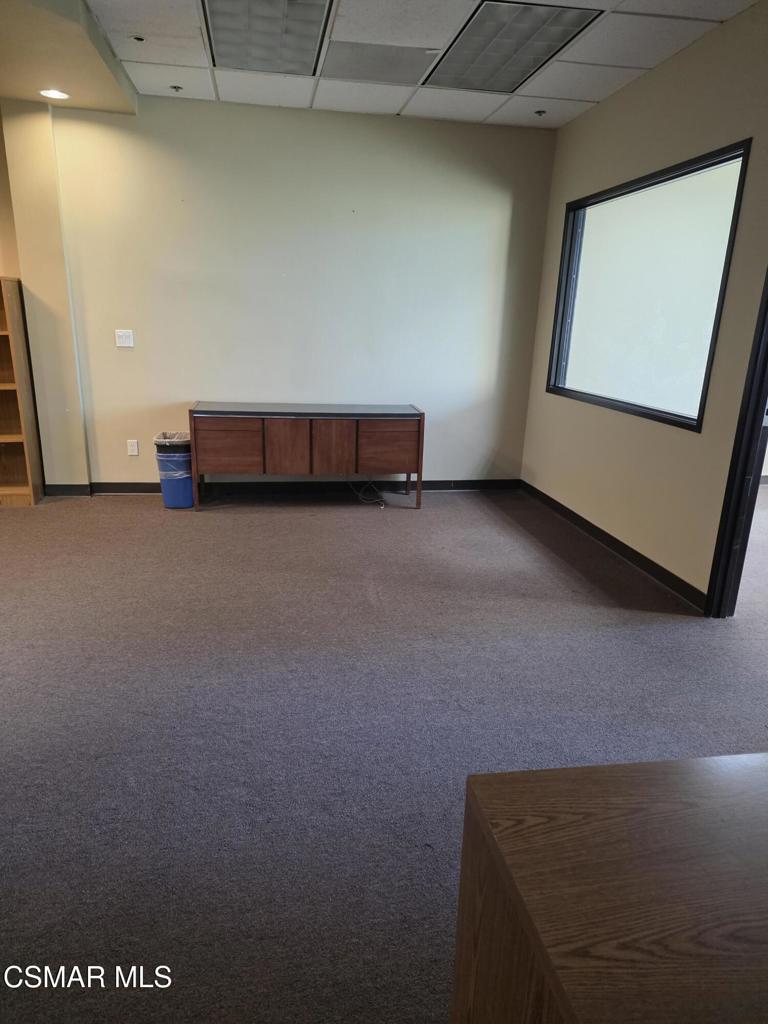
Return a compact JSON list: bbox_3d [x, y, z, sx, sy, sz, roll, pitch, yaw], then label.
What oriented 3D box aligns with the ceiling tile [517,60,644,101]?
[{"bbox_3d":[1.141,-2.516,3.973,0.558,0.020,0.610,-1,16,-10],"label":"ceiling tile"}]

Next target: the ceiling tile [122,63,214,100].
[{"bbox_3d":[-1.291,-2.651,4.175,0.506,0.020,0.657,-1,16,-10],"label":"ceiling tile"}]

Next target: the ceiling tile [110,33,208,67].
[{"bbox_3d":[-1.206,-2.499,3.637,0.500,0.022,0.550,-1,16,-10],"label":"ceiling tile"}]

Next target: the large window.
[{"bbox_3d":[1.466,-1.279,4.083,0.100,1.308,1.937,-1,16,-10],"label":"large window"}]

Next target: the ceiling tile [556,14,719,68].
[{"bbox_3d":[1.242,-2.351,3.404,0.550,0.022,0.610,-1,16,-10],"label":"ceiling tile"}]

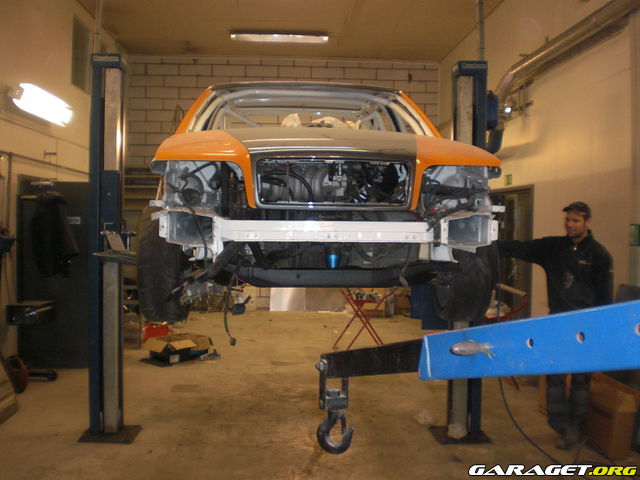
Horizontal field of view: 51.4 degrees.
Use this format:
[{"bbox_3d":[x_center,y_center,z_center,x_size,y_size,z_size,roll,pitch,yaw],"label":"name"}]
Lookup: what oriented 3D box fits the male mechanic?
[{"bbox_3d":[1.711,0.594,4.976,0.950,1.770,0.400,1,1,24],"label":"male mechanic"}]

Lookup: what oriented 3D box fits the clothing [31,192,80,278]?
[{"bbox_3d":[-2.812,-0.069,7.050,0.480,0.900,0.250,0,1,-6],"label":"clothing"}]

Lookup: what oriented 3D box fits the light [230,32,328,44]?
[{"bbox_3d":[-0.643,-3.204,10.556,1.550,0.100,0.150,1,1,-3],"label":"light"}]

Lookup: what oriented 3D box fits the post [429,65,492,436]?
[{"bbox_3d":[1.078,0.062,5.005,0.370,2.820,0.380,1,1,-2],"label":"post"}]

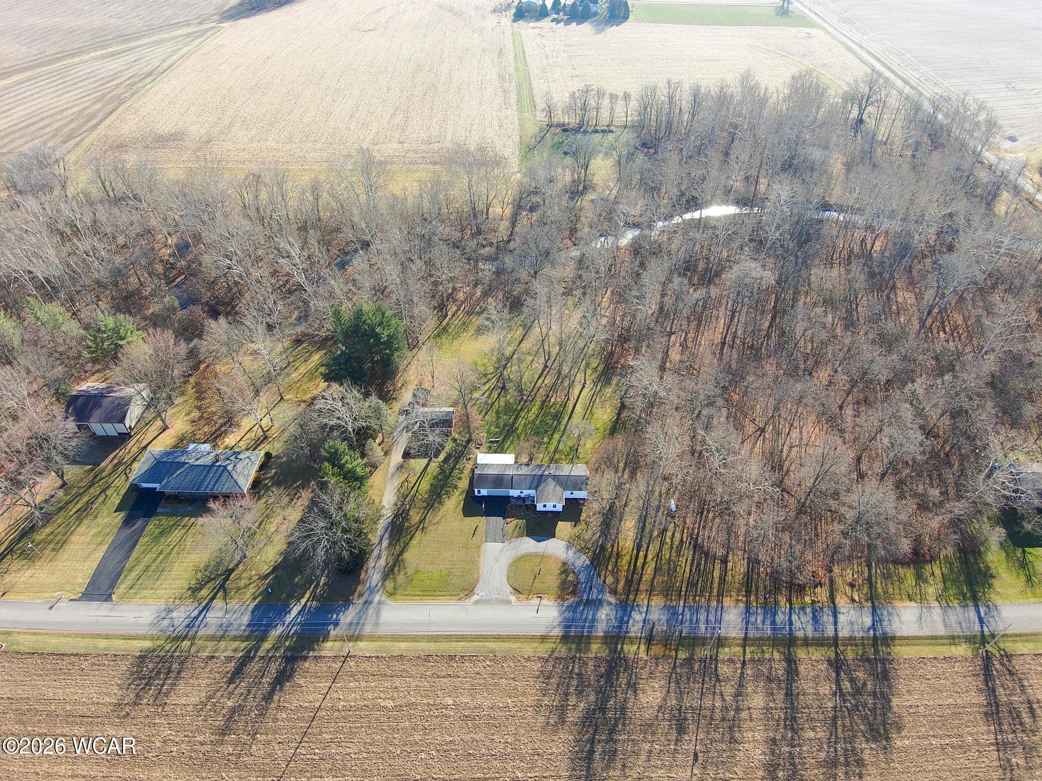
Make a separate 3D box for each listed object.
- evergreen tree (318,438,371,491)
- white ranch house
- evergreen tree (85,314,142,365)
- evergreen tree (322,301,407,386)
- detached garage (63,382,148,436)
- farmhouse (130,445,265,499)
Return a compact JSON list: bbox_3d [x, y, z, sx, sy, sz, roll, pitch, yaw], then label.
[{"bbox_3d":[-37.810,15.700,135.250,10.300,15.000,10.000,1,44,1],"label":"evergreen tree"},{"bbox_3d":[2.120,19.710,138.830,24.420,3.600,13.730,1,44,1],"label":"white ranch house"},{"bbox_3d":[-107.170,-13.720,165.810,12.000,15.500,12.000,1,44,1],"label":"evergreen tree"},{"bbox_3d":[-39.340,-11.630,159.270,19.000,20.500,17.500,1,44,1],"label":"evergreen tree"},{"bbox_3d":[-100.690,3.720,154.350,15.330,6.500,13.310,1,44,1],"label":"detached garage"},{"bbox_3d":[-72.330,17.320,141.600,26.210,4.400,13.590,1,44,1],"label":"farmhouse"}]

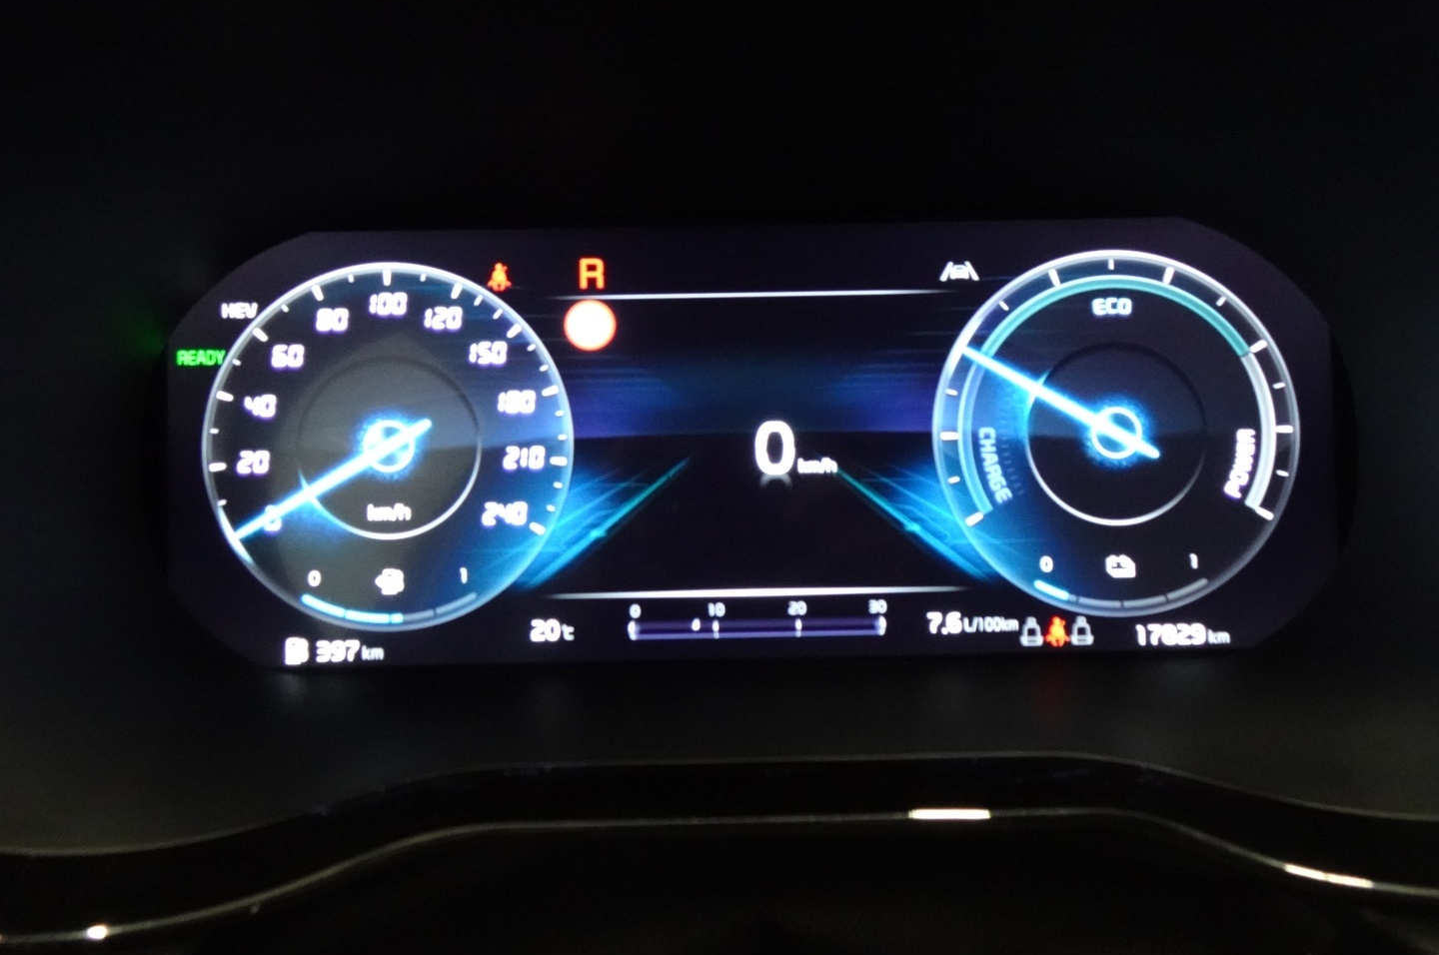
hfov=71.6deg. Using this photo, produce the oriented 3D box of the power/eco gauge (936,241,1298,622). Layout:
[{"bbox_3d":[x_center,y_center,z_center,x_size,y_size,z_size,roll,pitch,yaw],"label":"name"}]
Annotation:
[{"bbox_3d":[0.100,-0.011,0.252,0.092,0.092,0.010,-1,0,-1],"label":"power/eco gauge"}]

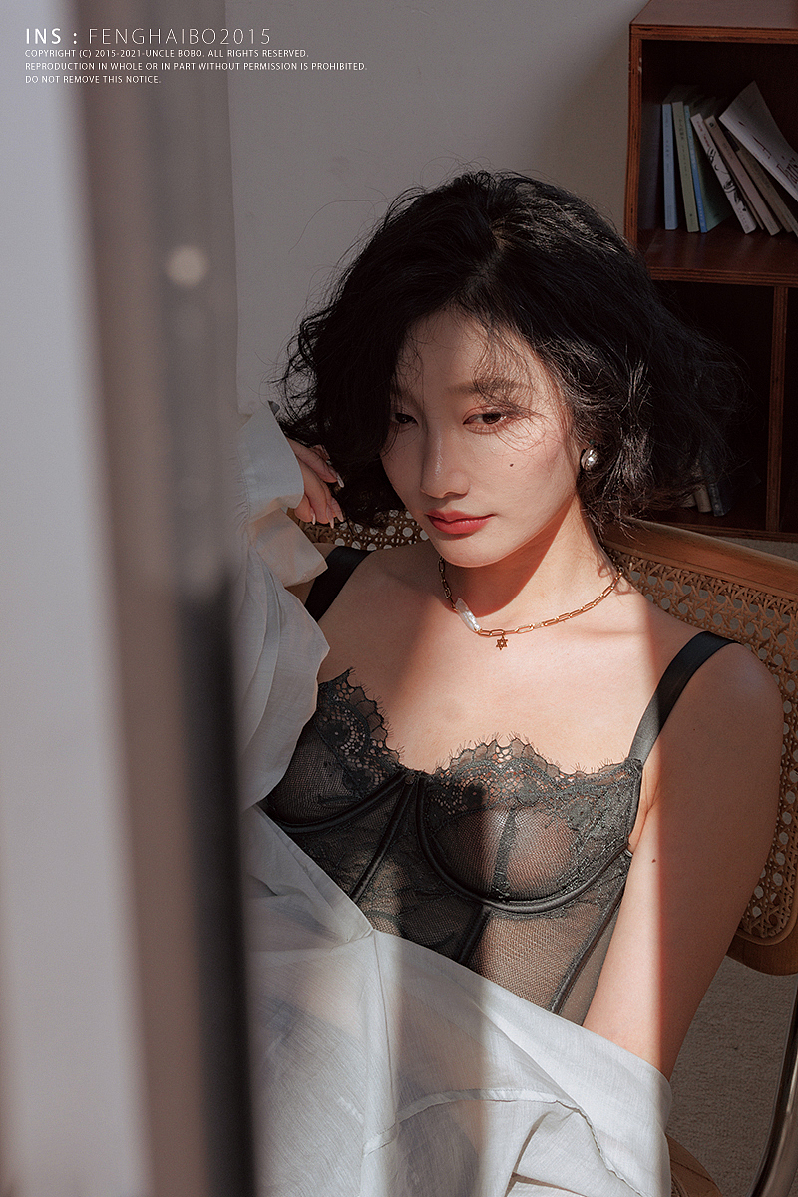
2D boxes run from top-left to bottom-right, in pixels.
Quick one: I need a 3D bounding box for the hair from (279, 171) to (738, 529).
[{"bbox_3d":[0.082,-0.182,1.300,0.308,0.265,0.250,2,21,28],"label":"hair"}]

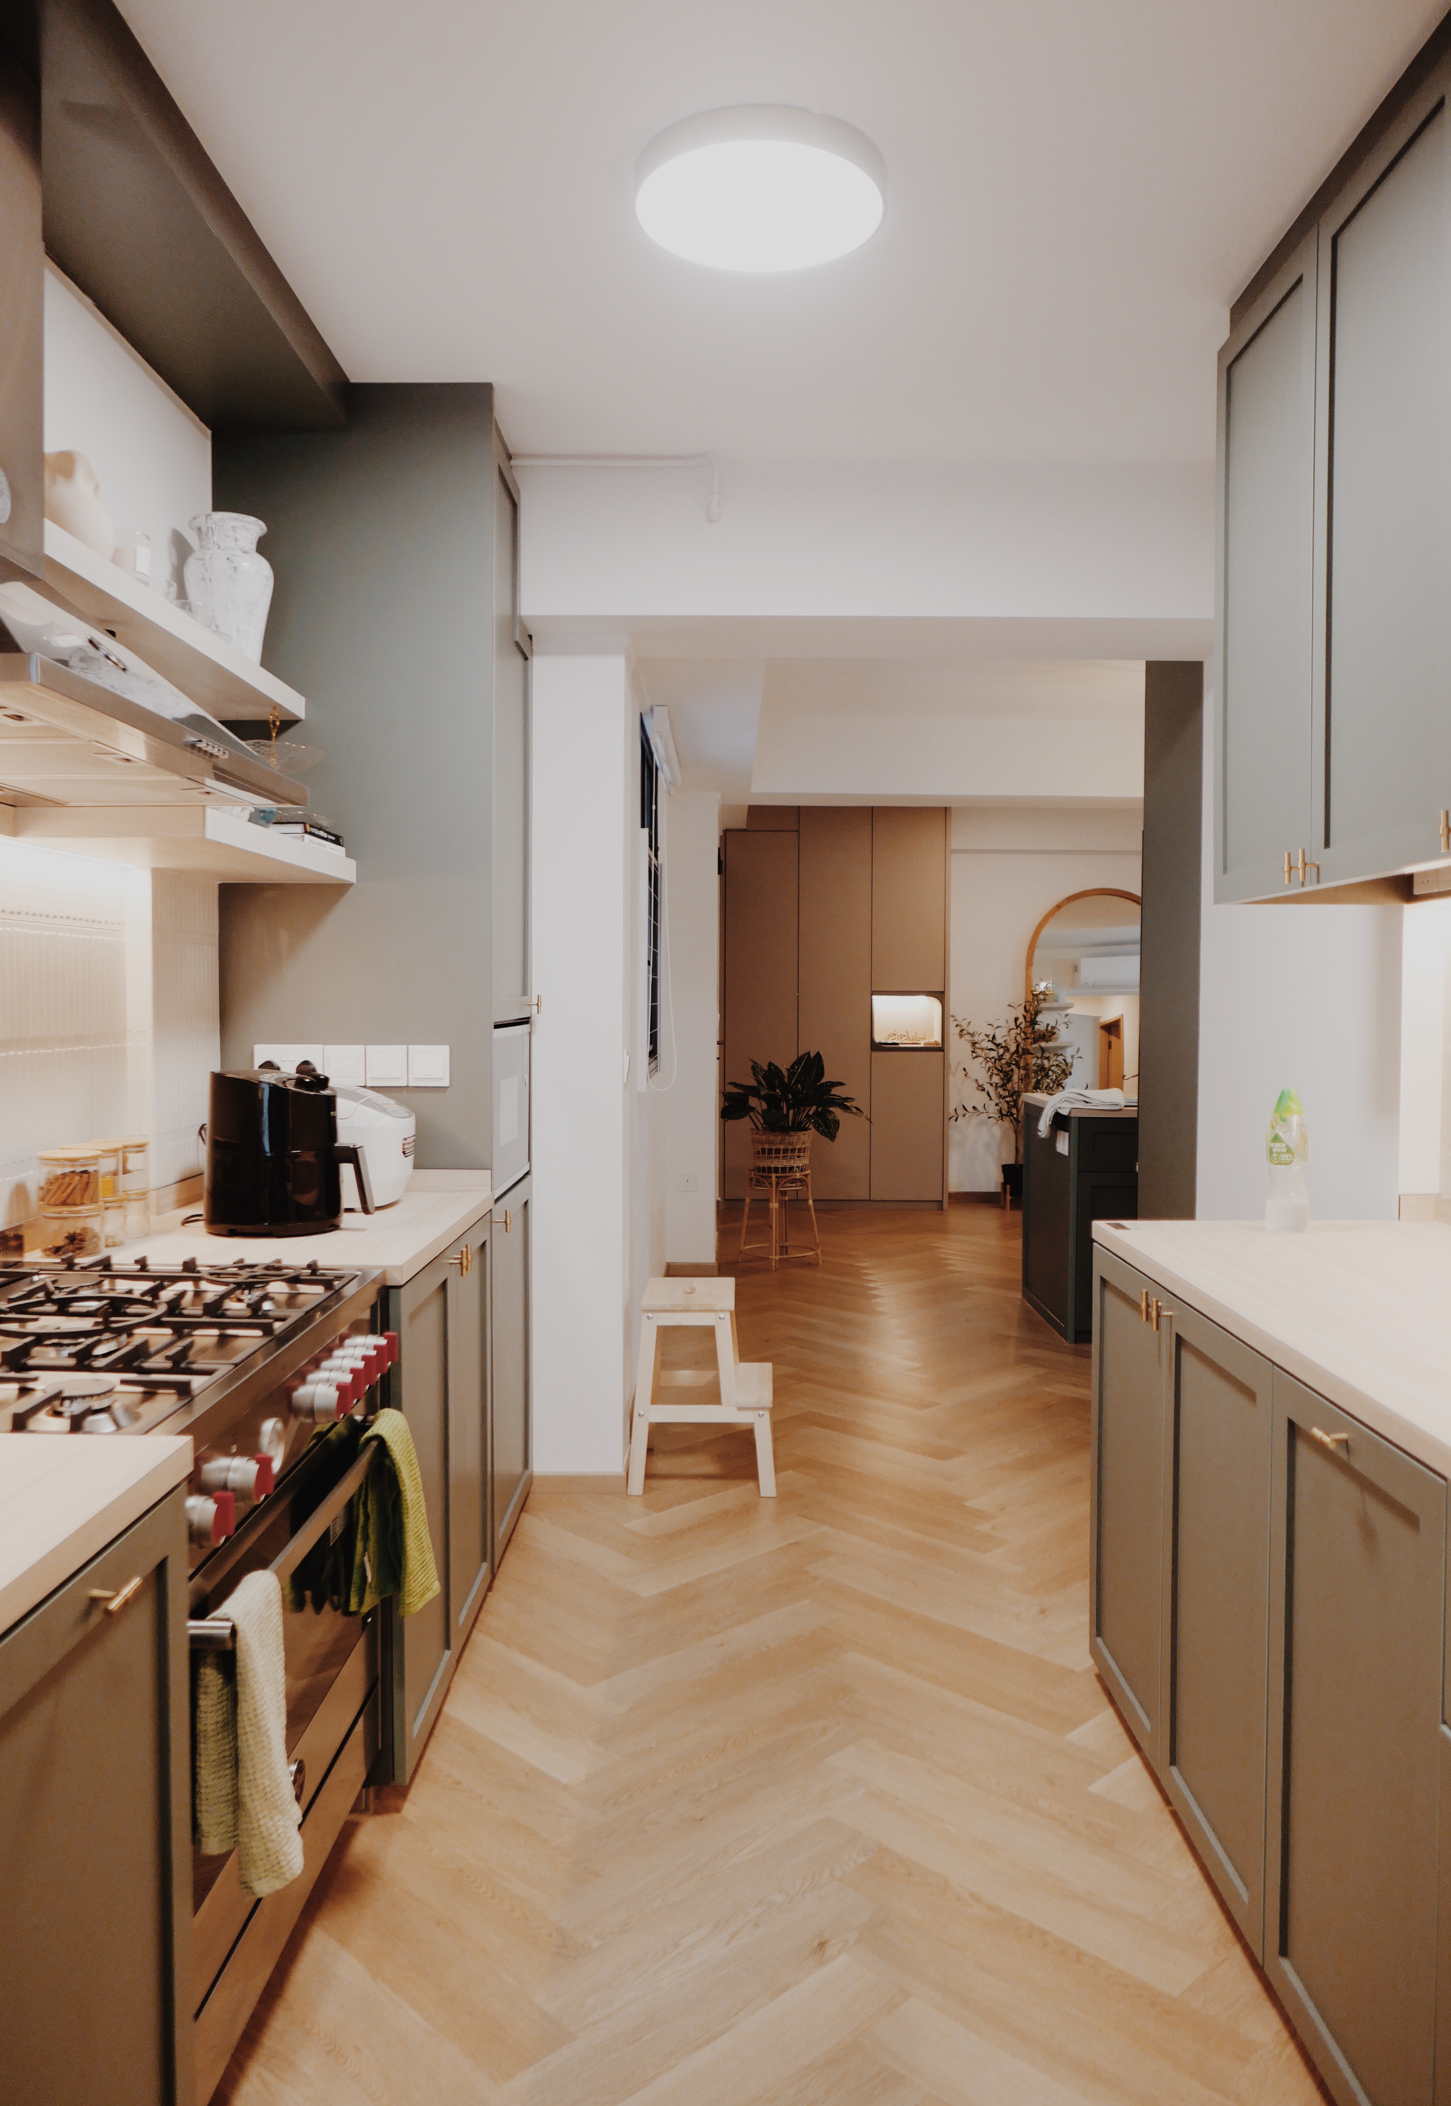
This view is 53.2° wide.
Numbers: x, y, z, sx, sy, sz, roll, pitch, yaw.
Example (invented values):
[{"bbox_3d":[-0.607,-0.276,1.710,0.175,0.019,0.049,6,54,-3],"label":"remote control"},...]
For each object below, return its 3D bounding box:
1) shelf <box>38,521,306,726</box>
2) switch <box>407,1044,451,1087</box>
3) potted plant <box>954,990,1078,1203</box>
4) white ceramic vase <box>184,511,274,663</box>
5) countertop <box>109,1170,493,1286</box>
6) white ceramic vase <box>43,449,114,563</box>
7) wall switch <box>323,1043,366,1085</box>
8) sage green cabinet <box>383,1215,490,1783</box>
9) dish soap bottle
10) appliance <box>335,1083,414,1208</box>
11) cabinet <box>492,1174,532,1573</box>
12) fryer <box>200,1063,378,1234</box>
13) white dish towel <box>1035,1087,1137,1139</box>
[{"bbox_3d":[-1.026,-0.735,2.582,0.196,0.046,1.245,0,2,0],"label":"shelf"},{"bbox_3d":[-0.631,0.029,3.086,0.087,0.088,0.012,0,2,0],"label":"switch"},{"bbox_3d":[1.786,0.288,8.912,0.780,1.360,0.650,0,2,0],"label":"potted plant"},{"bbox_3d":[-1.027,-0.932,2.979,0.178,0.325,0.178,0,2,0],"label":"white ceramic vase"},{"bbox_3d":[-0.809,0.314,2.694,0.614,0.075,0.806,0,2,0],"label":"countertop"},{"bbox_3d":[-1.028,-0.831,2.223,0.165,0.182,0.165,0,2,0],"label":"white ceramic vase"},{"bbox_3d":[-0.811,0.028,3.087,0.087,0.088,0.012,0,2,0],"label":"wall switch"},{"bbox_3d":[-0.813,0.770,2.796,0.598,0.820,0.880,0,2,0],"label":"sage green cabinet"},{"bbox_3d":[1.045,0.198,2.692,0.080,0.257,0.066,2,3,43],"label":"dish soap bottle"},{"bbox_3d":[-0.826,0.192,3.062,0.340,0.248,0.270,0,2,6],"label":"appliance"},{"bbox_3d":[-0.793,0.714,3.422,0.590,0.809,0.617,0,2,0],"label":"cabinet"},{"bbox_3d":[-0.815,0.182,2.721,0.325,0.295,0.250,0,2,7],"label":"fryer"},{"bbox_3d":[1.402,0.252,5.670,0.290,0.200,0.420,0,2,0],"label":"white dish towel"}]

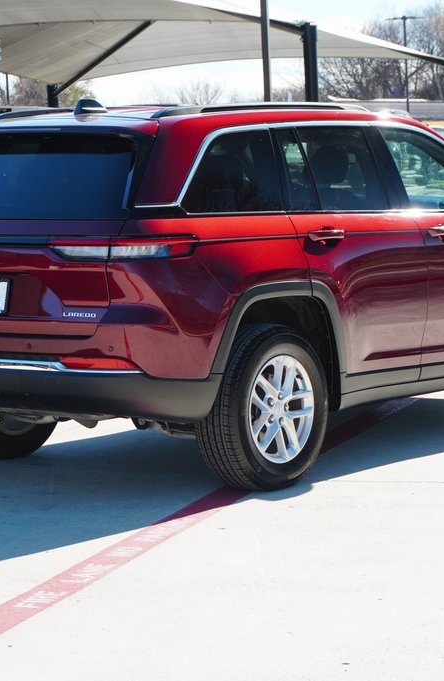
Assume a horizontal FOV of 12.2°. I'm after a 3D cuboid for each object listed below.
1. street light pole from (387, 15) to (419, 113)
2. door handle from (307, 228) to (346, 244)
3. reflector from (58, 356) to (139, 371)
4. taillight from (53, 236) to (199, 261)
[{"bbox_3d":[11.623,-15.822,130.000,2.200,8.900,0.400,-1,6,3],"label":"street light pole"},{"bbox_3d":[0.493,-0.493,9.748,0.060,0.052,0.260,4,7,39],"label":"door handle"},{"bbox_3d":[-0.521,0.097,9.049,0.400,0.058,0.060,2,6,28],"label":"reflector"},{"bbox_3d":[-0.429,-0.408,9.116,0.530,0.105,0.400,3,7,38],"label":"taillight"}]

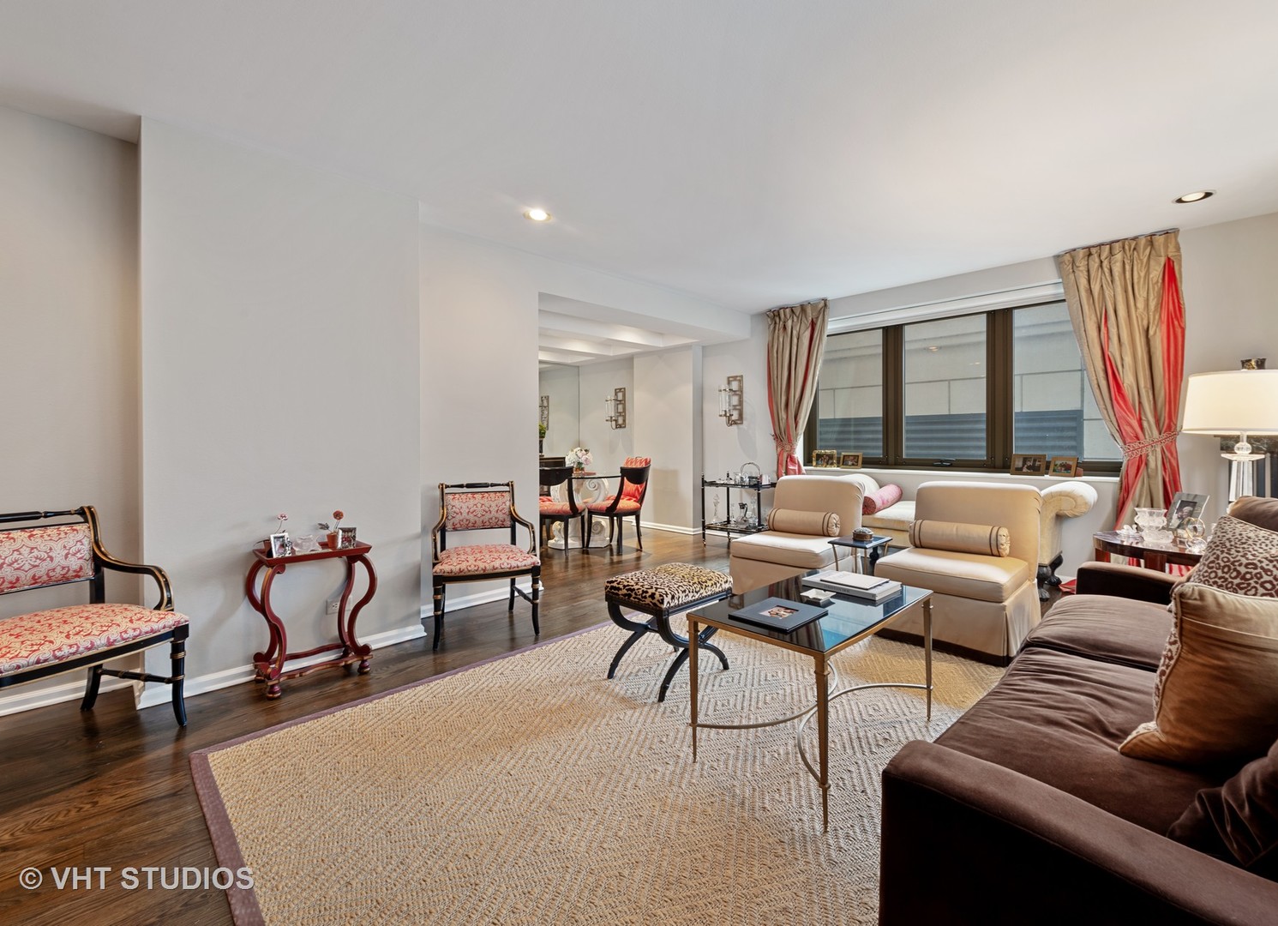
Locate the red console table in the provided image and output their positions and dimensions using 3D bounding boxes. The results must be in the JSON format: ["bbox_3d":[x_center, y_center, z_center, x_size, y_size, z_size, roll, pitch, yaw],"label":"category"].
[{"bbox_3d":[-1.524,0.697,2.528,0.290,0.605,0.460,2,3,45],"label":"red console table"}]

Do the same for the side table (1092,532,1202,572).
[{"bbox_3d":[2.723,0.703,2.650,0.740,0.620,0.750,-2,3,-44],"label":"side table"}]

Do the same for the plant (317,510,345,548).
[{"bbox_3d":[-1.495,0.327,2.635,0.110,0.197,0.100,-2,3,-44],"label":"plant"}]

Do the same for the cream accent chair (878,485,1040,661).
[{"bbox_3d":[1.903,0.557,3.226,0.810,0.860,0.660,-2,3,-44],"label":"cream accent chair"}]

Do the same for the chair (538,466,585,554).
[{"bbox_3d":[-0.797,0.462,5.410,0.460,0.860,0.560,0,2,13],"label":"chair"}]

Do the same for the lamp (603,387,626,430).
[{"bbox_3d":[-0.332,-0.723,7.278,0.200,0.550,0.250,2,3,45],"label":"lamp"}]

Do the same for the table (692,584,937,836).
[{"bbox_3d":[0.649,0.753,1.956,0.490,0.507,0.870,2,3,45],"label":"table"}]

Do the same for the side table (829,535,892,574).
[{"bbox_3d":[1.416,0.741,3.439,0.390,0.475,0.255,-2,3,-44],"label":"side table"}]

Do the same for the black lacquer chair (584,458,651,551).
[{"bbox_3d":[-0.236,0.429,5.543,0.570,0.910,0.460,2,3,45],"label":"black lacquer chair"}]

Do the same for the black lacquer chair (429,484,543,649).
[{"bbox_3d":[-0.929,0.542,3.184,0.570,0.860,0.570,-1,2,-23],"label":"black lacquer chair"}]

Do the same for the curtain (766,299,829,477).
[{"bbox_3d":[1.571,-0.349,5.450,0.640,2.450,0.190,2,3,45],"label":"curtain"}]

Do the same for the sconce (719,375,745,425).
[{"bbox_3d":[0.999,-0.680,5.942,0.210,0.565,0.210,-2,3,-44],"label":"sconce"}]

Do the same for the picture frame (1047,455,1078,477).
[{"bbox_3d":[3.098,0.029,3.938,0.065,0.141,0.160,-2,3,-44],"label":"picture frame"}]

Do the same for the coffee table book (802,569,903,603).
[{"bbox_3d":[0.867,0.498,2.208,0.235,0.032,0.310,-2,3,-44],"label":"coffee table book"}]

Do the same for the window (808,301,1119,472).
[{"bbox_3d":[2.596,-0.589,4.723,2.460,1.310,0.120,2,3,45],"label":"window"}]

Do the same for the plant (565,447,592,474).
[{"bbox_3d":[-0.651,-0.035,5.860,0.290,0.320,0.290,0,2,0],"label":"plant"}]

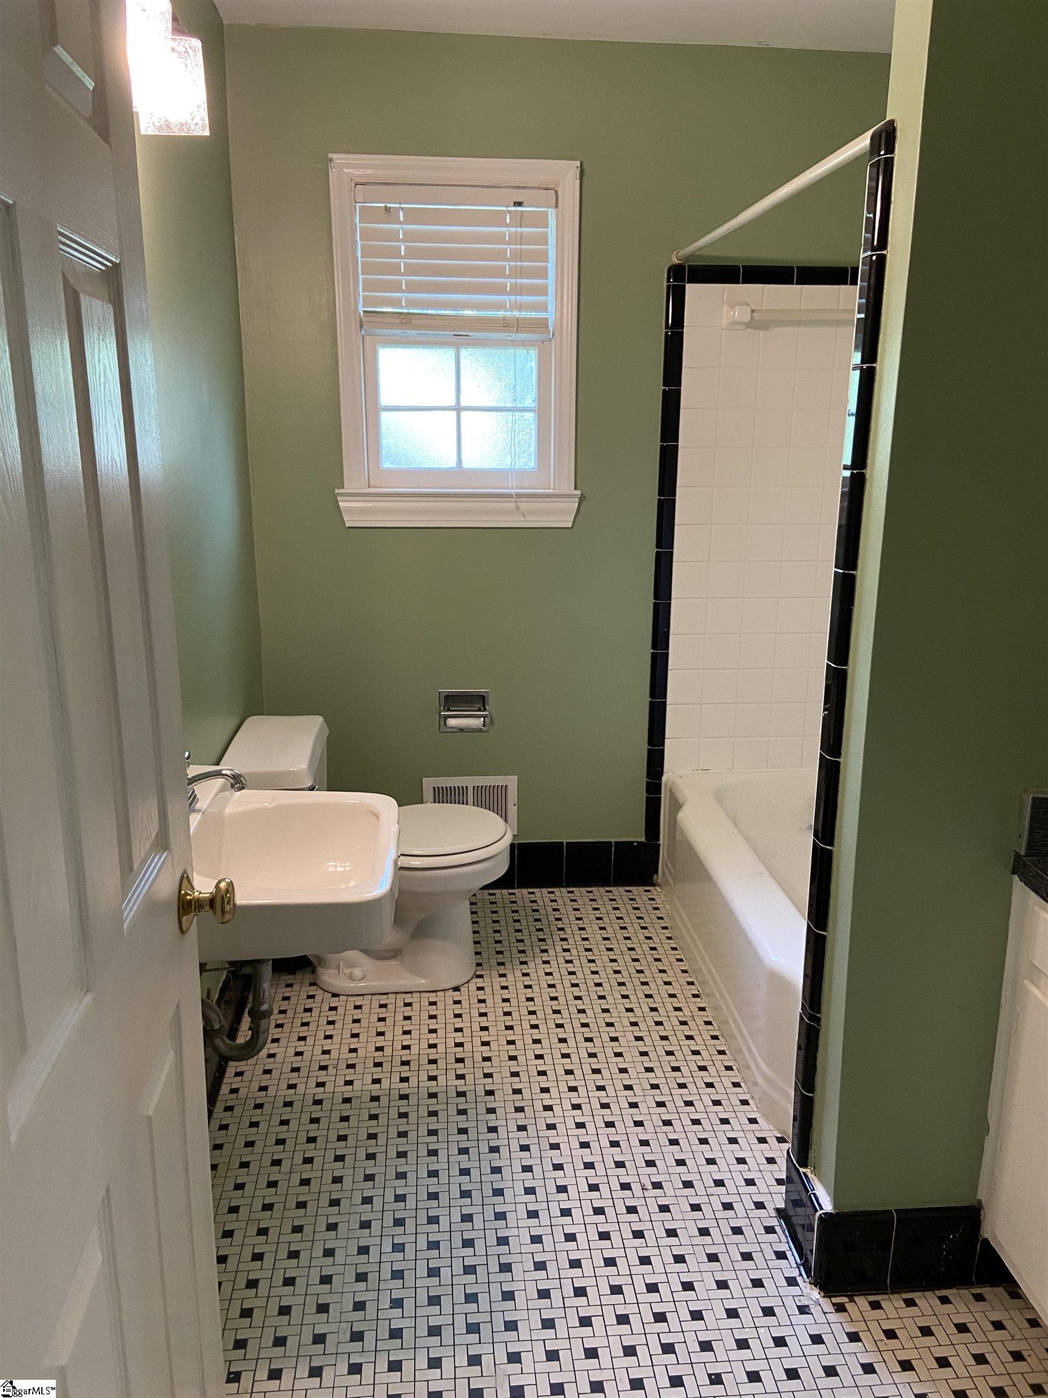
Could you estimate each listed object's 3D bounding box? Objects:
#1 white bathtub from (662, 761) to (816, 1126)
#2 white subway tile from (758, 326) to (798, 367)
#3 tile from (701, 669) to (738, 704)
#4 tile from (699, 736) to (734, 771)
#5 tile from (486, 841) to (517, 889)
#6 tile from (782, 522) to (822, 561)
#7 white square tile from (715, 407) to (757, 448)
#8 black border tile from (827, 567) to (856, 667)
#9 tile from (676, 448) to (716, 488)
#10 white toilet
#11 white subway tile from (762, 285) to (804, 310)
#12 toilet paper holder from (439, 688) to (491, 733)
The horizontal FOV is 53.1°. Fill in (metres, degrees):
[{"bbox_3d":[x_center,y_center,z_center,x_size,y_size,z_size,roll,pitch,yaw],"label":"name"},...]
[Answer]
[{"bbox_3d":[0.826,0.596,2.636,0.762,0.393,1.490,-1,15,-4],"label":"white bathtub"},{"bbox_3d":[0.714,-0.981,2.942,0.107,0.107,0.009,-1,15,-5],"label":"white subway tile"},{"bbox_3d":[0.601,-0.038,3.220,0.108,0.108,0.010,0,15,-4],"label":"tile"},{"bbox_3d":[0.601,0.170,3.274,0.108,0.101,0.010,-1,15,-4],"label":"tile"},{"bbox_3d":[-0.102,0.529,3.363,0.153,0.154,0.011,-1,15,-5],"label":"tile"},{"bbox_3d":[0.821,-0.462,3.108,0.108,0.108,0.009,-1,15,-5],"label":"tile"},{"bbox_3d":[0.610,-0.783,3.033,0.108,0.108,0.009,-1,15,-4],"label":"white square tile"},{"bbox_3d":[0.507,-0.130,1.686,0.012,0.152,0.050,-1,15,-5],"label":"black border tile"},{"bbox_3d":[0.495,-0.663,3.010,0.107,0.107,0.009,-1,15,-5],"label":"tile"},{"bbox_3d":[-0.381,0.419,2.756,0.708,0.670,0.460,0,15,-4],"label":"white toilet"},{"bbox_3d":[0.722,-1.099,2.945,0.108,0.111,0.010,-1,15,-4],"label":"white subway tile"},{"bbox_3d":[-0.180,0.034,3.194,0.153,0.137,0.080,0,15,-4],"label":"toilet paper holder"}]

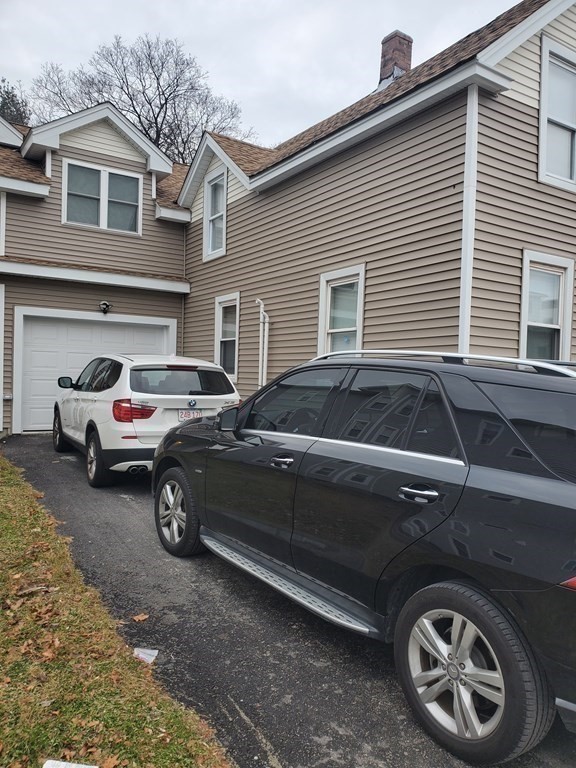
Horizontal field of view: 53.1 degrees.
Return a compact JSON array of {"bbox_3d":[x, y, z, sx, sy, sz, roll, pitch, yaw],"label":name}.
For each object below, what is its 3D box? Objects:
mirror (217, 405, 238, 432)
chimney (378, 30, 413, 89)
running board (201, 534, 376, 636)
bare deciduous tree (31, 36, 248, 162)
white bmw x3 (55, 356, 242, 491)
[{"bbox_3d":[-0.437,0.257,4.168,0.205,0.180,0.140,1,3,-36],"label":"mirror"},{"bbox_3d":[2.170,-6.360,11.490,0.420,1.030,0.420,1,1,-33],"label":"chimney"},{"bbox_3d":[-0.121,1.258,3.727,0.140,0.075,1.930,1,2,-36],"label":"running board"},{"bbox_3d":[-6.400,-7.200,26.000,10.500,16.600,10.000,2,1,0],"label":"bare deciduous tree"},{"bbox_3d":[-2.290,0.394,8.793,1.881,1.661,4.648,1,3,-31],"label":"white bmw x3"}]

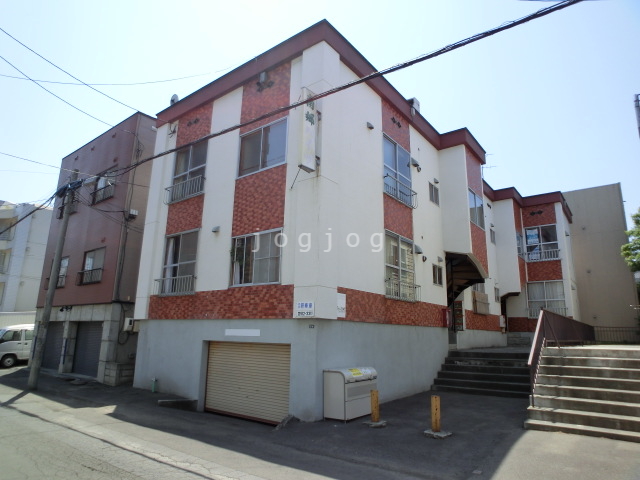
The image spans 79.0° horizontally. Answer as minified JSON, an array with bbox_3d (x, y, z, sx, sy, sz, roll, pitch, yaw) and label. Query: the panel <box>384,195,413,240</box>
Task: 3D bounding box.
[{"bbox_3d":[2.222,-0.610,11.027,0.080,0.978,1.788,-9,-16,37],"label":"panel"}]

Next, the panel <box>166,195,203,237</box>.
[{"bbox_3d":[-3.838,-0.684,11.127,1.770,0.960,0.080,-9,-16,37],"label":"panel"}]

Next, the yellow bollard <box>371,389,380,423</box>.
[{"bbox_3d":[1.034,3.098,7.244,0.141,0.544,0.141,-9,-16,37],"label":"yellow bollard"}]

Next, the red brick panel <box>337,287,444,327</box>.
[{"bbox_3d":[2.251,1.968,10.546,0.080,0.684,6.246,-9,-16,37],"label":"red brick panel"}]

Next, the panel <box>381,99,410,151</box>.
[{"bbox_3d":[2.359,-3.452,11.971,0.080,1.050,1.760,-10,-18,38],"label":"panel"}]

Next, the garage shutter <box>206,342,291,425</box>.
[{"bbox_3d":[-1.613,3.152,8.664,2.820,1.620,0.080,-9,-16,37],"label":"garage shutter"}]

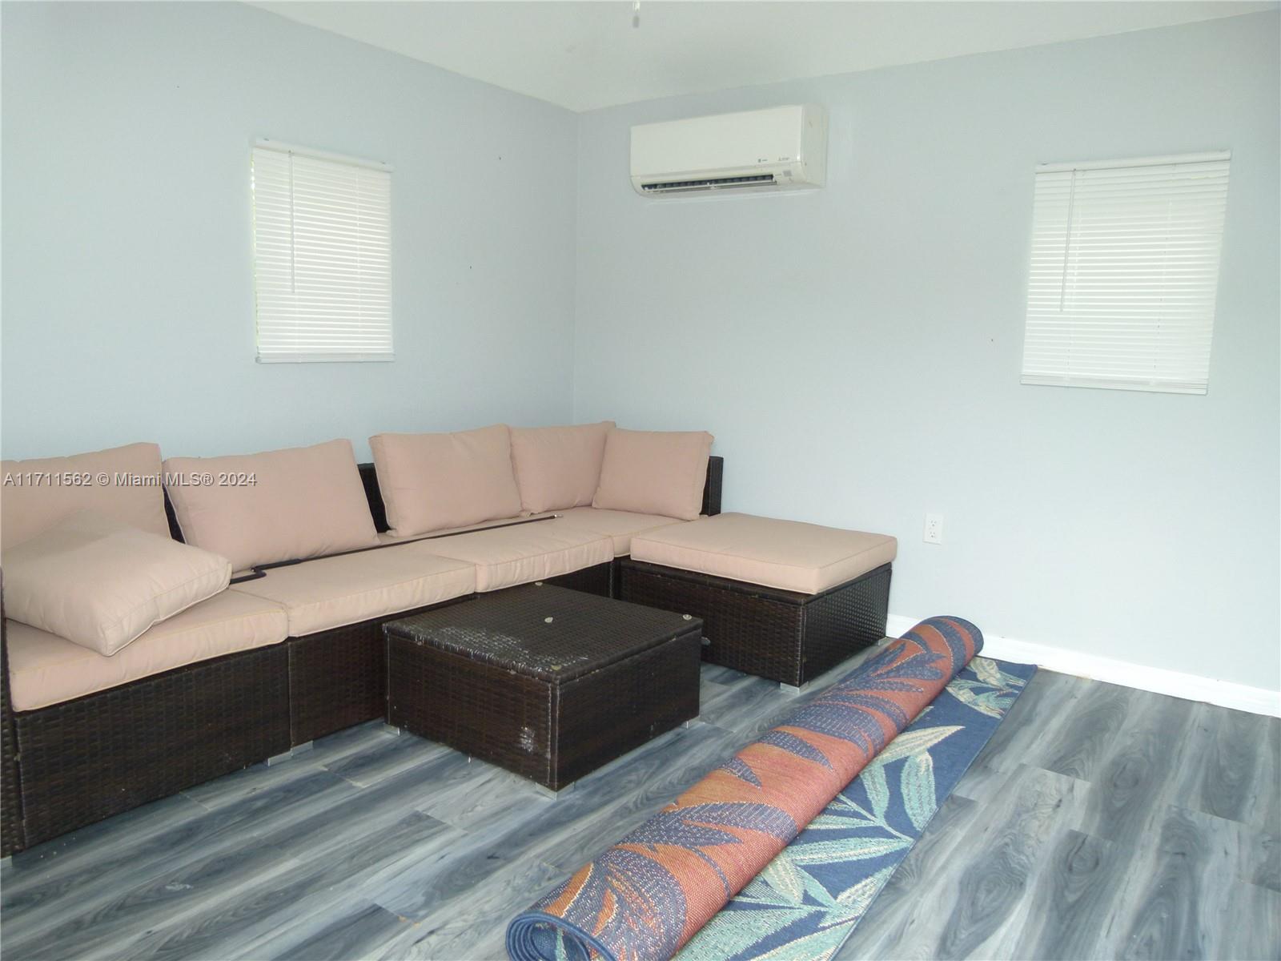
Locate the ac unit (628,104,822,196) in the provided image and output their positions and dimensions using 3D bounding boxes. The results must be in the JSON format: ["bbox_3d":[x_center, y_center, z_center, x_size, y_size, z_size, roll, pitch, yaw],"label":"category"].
[{"bbox_3d":[0.352,-1.349,3.831,0.800,0.290,0.236,7,11,34],"label":"ac unit"}]

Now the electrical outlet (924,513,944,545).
[{"bbox_3d":[1.151,0.191,3.632,0.070,0.115,0.010,7,11,34],"label":"electrical outlet"}]

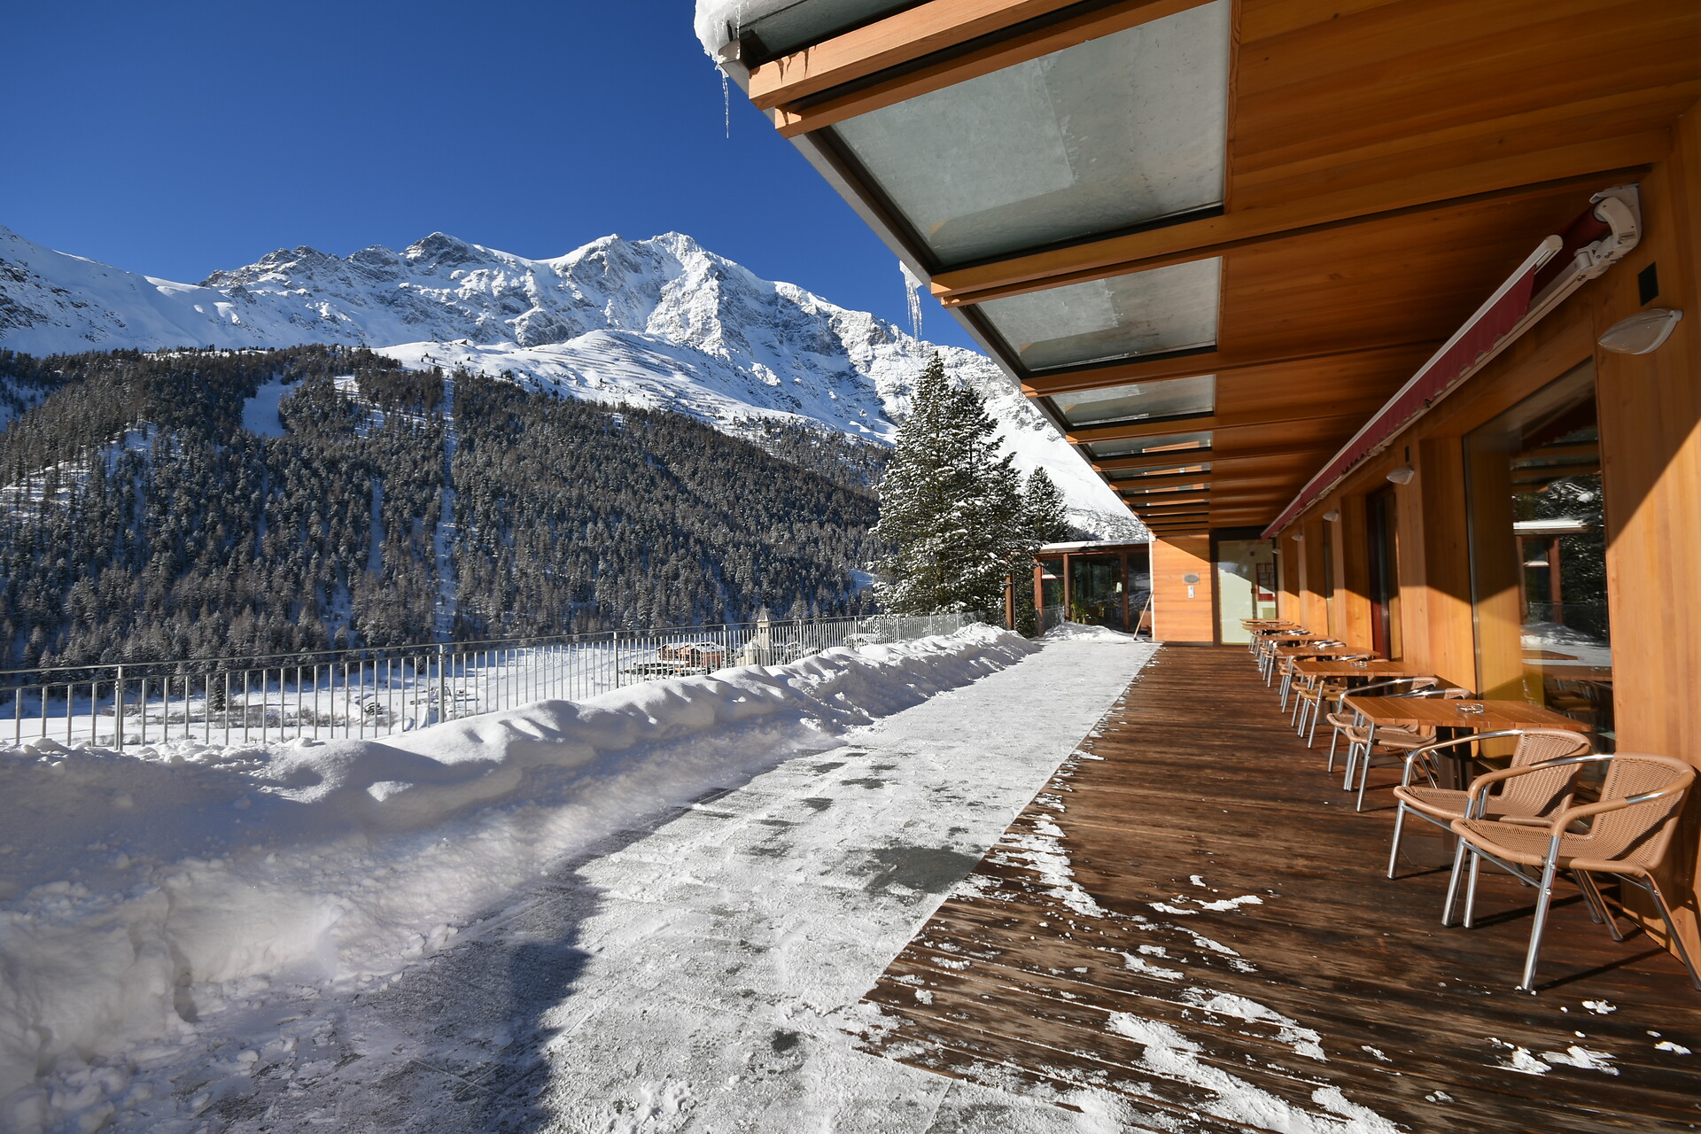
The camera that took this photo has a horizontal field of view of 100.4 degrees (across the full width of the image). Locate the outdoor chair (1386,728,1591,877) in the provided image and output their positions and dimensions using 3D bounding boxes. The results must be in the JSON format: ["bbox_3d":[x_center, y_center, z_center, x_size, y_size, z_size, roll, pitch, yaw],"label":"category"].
[{"bbox_3d":[2.746,1.081,3.074,0.590,0.730,0.560,-1,-2,7],"label":"outdoor chair"}]

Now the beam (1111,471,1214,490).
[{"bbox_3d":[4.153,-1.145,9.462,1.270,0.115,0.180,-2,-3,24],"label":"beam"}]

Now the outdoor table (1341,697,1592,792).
[{"bbox_3d":[3.088,1.096,3.603,0.810,0.735,0.810,-2,-3,23],"label":"outdoor table"}]

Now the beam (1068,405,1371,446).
[{"bbox_3d":[3.203,-1.271,6.146,2.534,0.115,0.180,-2,-3,24],"label":"beam"}]

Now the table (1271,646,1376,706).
[{"bbox_3d":[4.840,1.223,7.267,0.810,0.735,0.810,-2,-3,25],"label":"table"}]

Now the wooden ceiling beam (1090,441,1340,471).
[{"bbox_3d":[3.968,-1.218,7.675,2.538,0.115,0.180,-2,-3,24],"label":"wooden ceiling beam"}]

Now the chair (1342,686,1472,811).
[{"bbox_3d":[3.451,1.129,4.463,0.590,0.730,0.560,-2,-3,28],"label":"chair"}]

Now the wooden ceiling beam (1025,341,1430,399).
[{"bbox_3d":[2.392,-1.326,4.534,2.535,0.115,0.180,-2,-3,24],"label":"wooden ceiling beam"}]

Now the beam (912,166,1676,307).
[{"bbox_3d":[1.577,-1.381,2.910,2.534,0.115,0.180,-2,-3,24],"label":"beam"}]

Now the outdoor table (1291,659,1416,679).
[{"bbox_3d":[4.034,1.166,5.625,0.810,0.735,0.810,-2,-3,25],"label":"outdoor table"}]

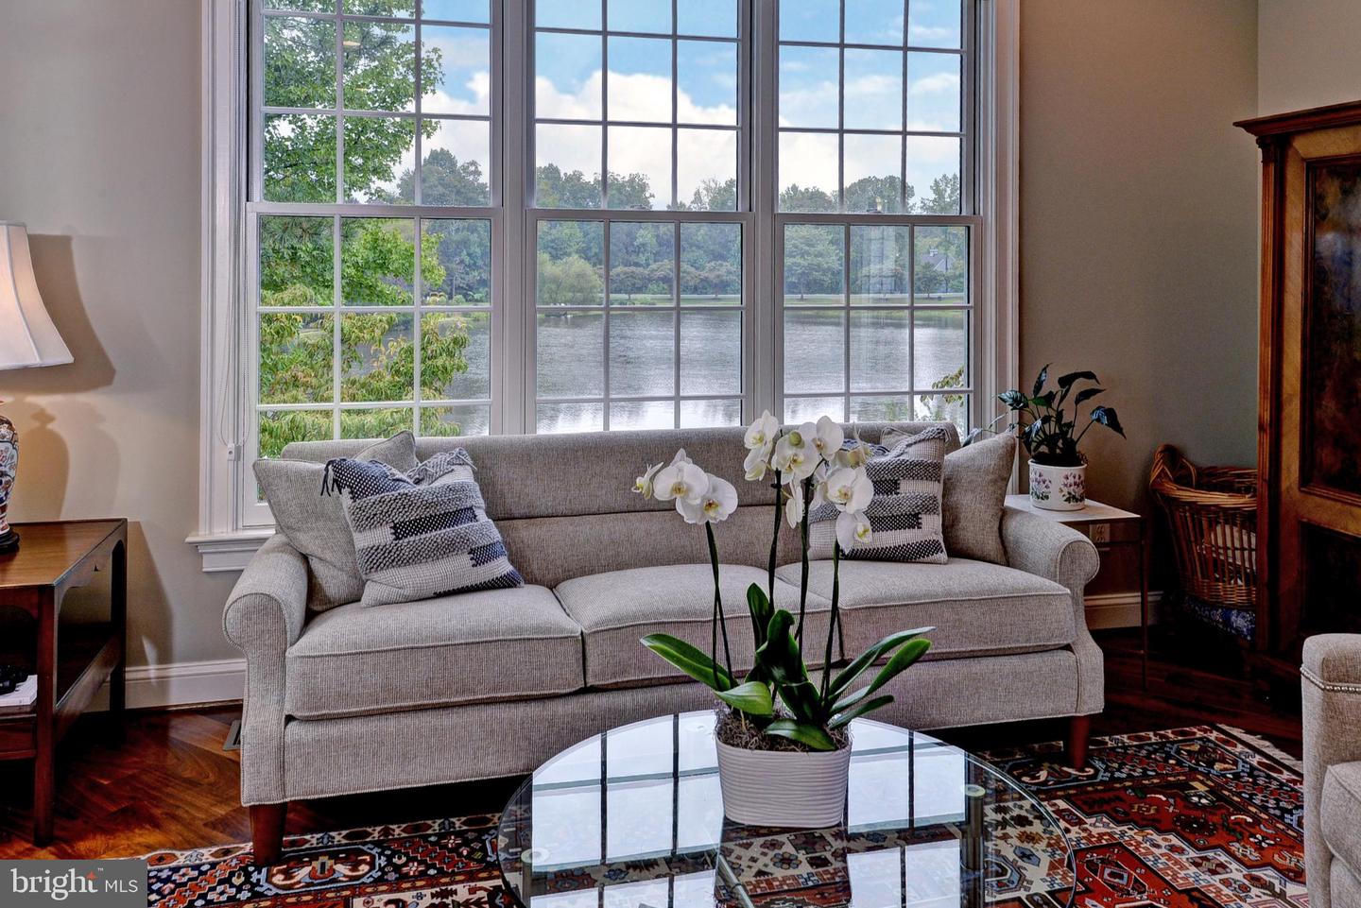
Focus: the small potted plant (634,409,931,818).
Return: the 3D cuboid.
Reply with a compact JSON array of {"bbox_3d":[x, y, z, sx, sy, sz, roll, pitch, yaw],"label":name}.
[{"bbox_3d":[0.160,0.257,1.596,0.447,0.628,0.310,0,6,3],"label":"small potted plant"}]

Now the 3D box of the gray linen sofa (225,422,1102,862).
[{"bbox_3d":[-0.029,0.386,2.840,2.148,0.792,0.894,-1,6,-13],"label":"gray linen sofa"}]

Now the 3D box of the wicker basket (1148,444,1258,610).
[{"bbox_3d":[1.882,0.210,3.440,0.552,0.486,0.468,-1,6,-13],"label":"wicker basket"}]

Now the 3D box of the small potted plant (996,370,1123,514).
[{"bbox_3d":[1.259,-0.054,3.372,0.414,0.471,0.360,1,6,11],"label":"small potted plant"}]

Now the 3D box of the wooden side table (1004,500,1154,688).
[{"bbox_3d":[1.223,0.443,3.332,0.396,0.532,0.396,-1,6,-13],"label":"wooden side table"}]

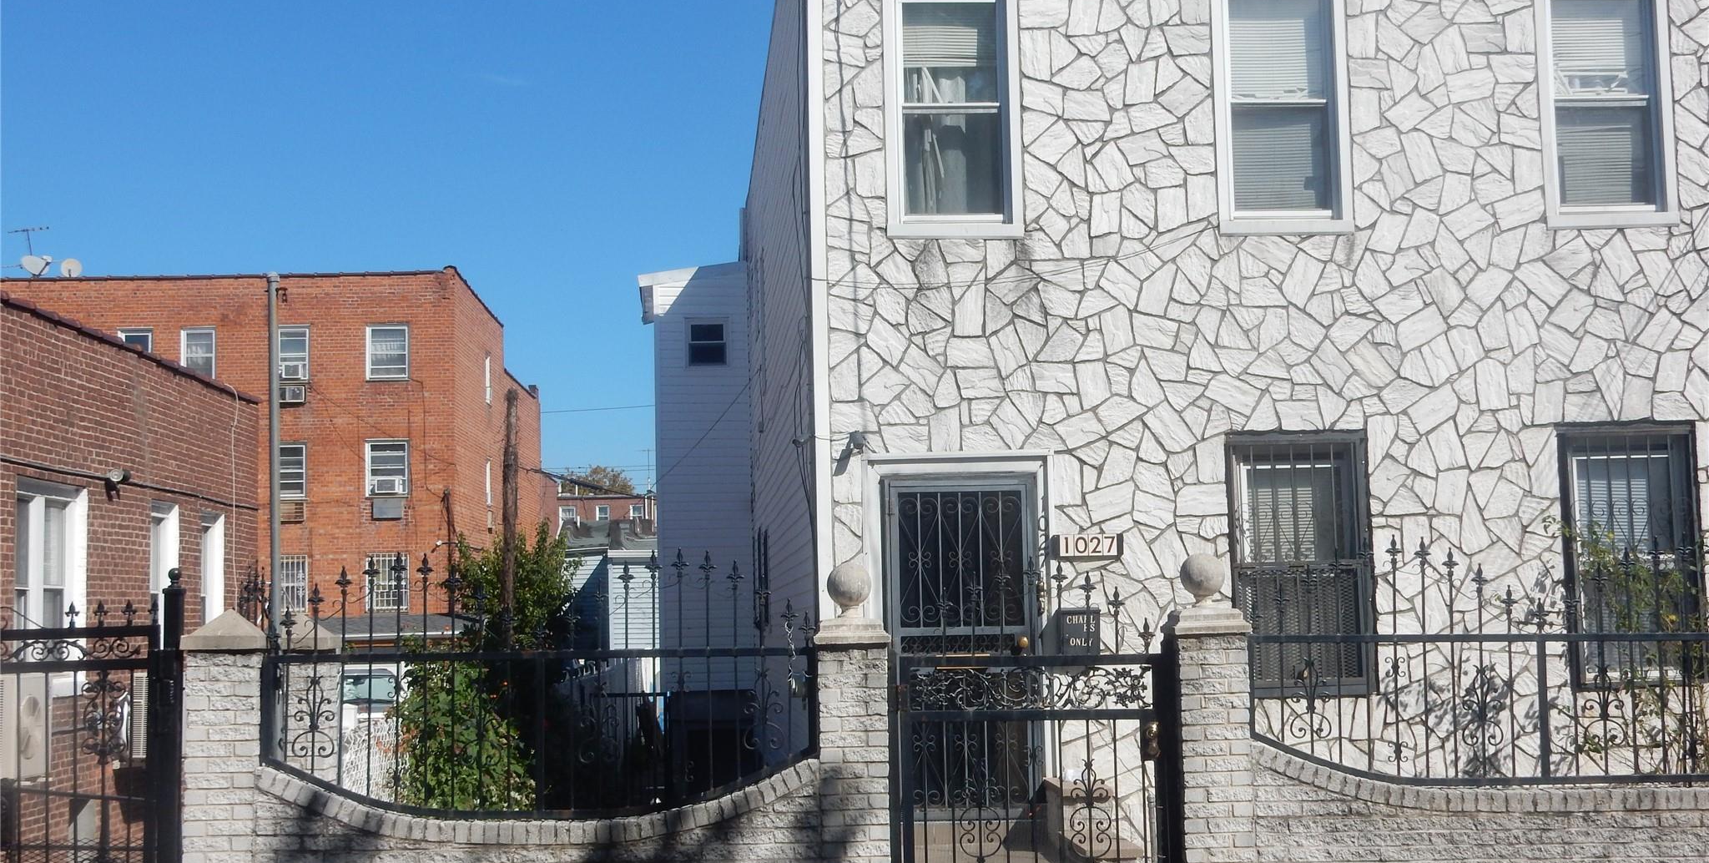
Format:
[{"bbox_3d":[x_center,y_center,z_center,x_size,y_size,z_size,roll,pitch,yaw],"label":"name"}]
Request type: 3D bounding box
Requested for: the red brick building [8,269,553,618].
[{"bbox_3d":[-14.321,2.065,55.235,10.500,9.500,17.000,-1,-5,-2],"label":"red brick building"}]

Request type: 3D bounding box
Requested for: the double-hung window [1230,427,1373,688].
[{"bbox_3d":[2.727,0.801,13.000,0.860,1.570,0.150,-1,-5,-4],"label":"double-hung window"}]

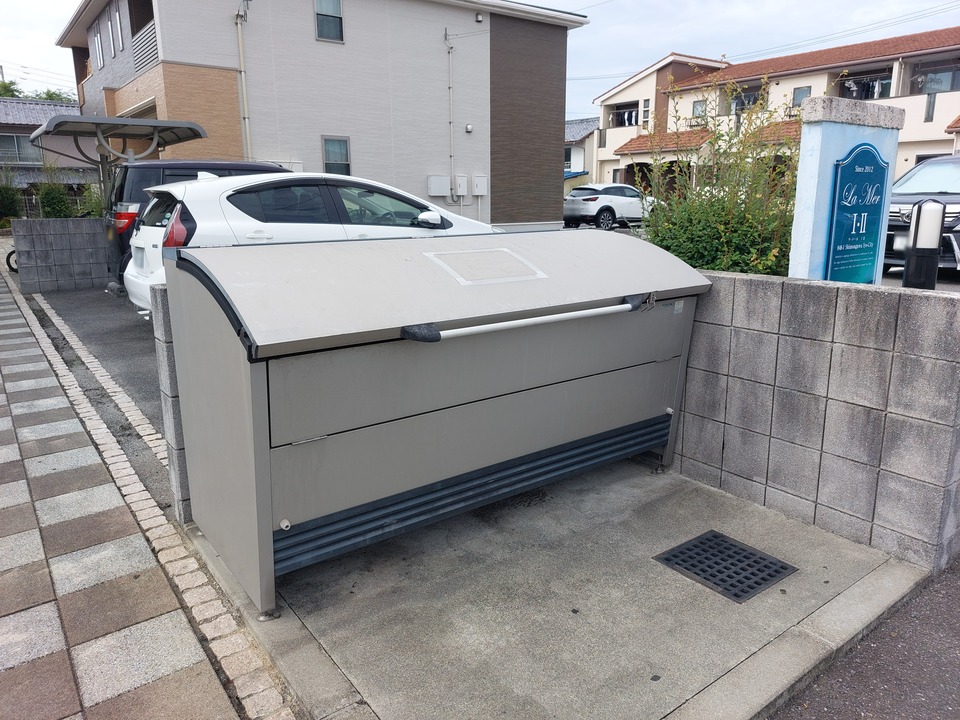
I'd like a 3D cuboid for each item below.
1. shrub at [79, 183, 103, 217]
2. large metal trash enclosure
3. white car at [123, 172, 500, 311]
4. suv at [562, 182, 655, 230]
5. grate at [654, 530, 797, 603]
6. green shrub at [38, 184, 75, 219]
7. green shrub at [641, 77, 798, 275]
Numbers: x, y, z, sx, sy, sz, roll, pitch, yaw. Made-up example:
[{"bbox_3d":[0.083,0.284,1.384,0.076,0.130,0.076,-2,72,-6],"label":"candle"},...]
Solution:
[{"bbox_3d":[-12.874,-5.088,22.000,0.900,1.550,0.900,-9,15,-34],"label":"shrub"},{"bbox_3d":[-0.058,0.070,2.532,1.826,1.045,0.935,-10,16,-36],"label":"large metal trash enclosure"},{"bbox_3d":[-1.395,-1.139,6.863,4.020,1.450,1.695,-9,15,-33],"label":"white car"},{"bbox_3d":[4.698,-5.413,23.402,4.275,1.540,1.765,-11,16,-38],"label":"suv"},{"bbox_3d":[0.809,0.682,2.196,0.322,0.030,0.334,-9,15,-33],"label":"grate"},{"bbox_3d":[-14.634,-5.259,23.000,1.150,1.600,1.150,-9,15,-34],"label":"green shrub"},{"bbox_3d":[1.301,-0.576,3.600,0.850,1.750,0.850,-9,15,-34],"label":"green shrub"}]

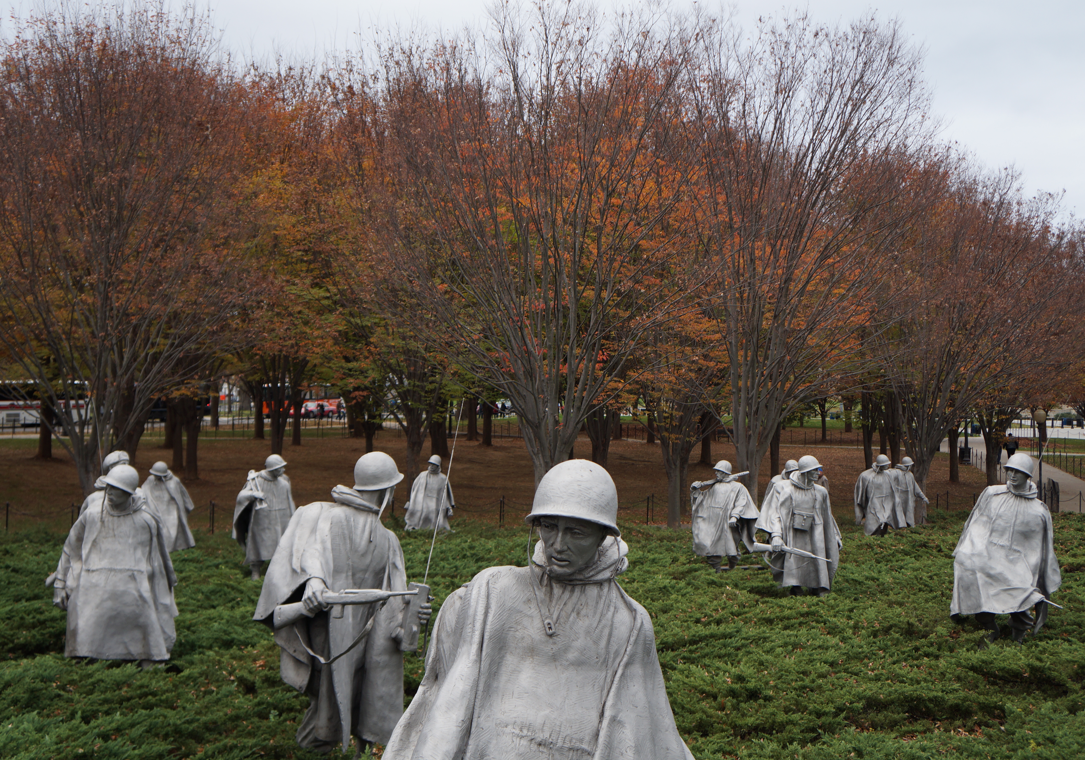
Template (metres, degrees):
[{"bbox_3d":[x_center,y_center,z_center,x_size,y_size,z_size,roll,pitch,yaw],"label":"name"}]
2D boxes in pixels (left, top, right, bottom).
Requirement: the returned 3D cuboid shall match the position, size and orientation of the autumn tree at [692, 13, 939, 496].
[{"bbox_3d":[8.198,-3.554,41.000,7.500,15.200,7.200,0,-2,0],"label":"autumn tree"}]

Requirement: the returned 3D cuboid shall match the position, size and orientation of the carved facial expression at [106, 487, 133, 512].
[{"bbox_3d":[-4.111,1.157,13.250,0.210,0.260,0.210,-2,-3,40],"label":"carved facial expression"}]

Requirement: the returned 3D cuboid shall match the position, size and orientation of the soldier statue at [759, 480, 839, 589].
[{"bbox_3d":[3.745,2.207,19.900,1.150,1.830,0.800,0,-2,-10],"label":"soldier statue"}]

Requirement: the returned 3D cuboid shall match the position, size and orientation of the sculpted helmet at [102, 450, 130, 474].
[{"bbox_3d":[-5.313,1.040,17.000,0.330,0.230,0.290,-7,0,12],"label":"sculpted helmet"}]

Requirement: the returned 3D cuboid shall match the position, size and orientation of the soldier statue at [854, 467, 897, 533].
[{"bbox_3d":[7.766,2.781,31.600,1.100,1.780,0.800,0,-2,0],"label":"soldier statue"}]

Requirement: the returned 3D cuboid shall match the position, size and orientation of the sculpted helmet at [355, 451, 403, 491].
[{"bbox_3d":[-1.105,0.611,9.200,0.360,0.230,0.310,-16,10,-29],"label":"sculpted helmet"}]

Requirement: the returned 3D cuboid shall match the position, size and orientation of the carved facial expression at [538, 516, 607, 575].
[{"bbox_3d":[0.093,0.549,4.520,0.195,0.210,0.150,9,8,27],"label":"carved facial expression"}]

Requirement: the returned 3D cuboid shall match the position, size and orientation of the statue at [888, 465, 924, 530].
[{"bbox_3d":[9.887,3.142,36.800,1.050,1.780,0.750,0,-2,-6],"label":"statue"}]

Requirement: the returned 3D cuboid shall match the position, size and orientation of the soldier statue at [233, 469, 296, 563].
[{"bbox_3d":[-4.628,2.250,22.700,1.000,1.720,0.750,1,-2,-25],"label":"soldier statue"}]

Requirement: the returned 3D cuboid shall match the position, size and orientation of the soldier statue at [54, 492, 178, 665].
[{"bbox_3d":[-4.201,1.907,13.400,1.180,1.800,0.780,0,-2,-6],"label":"soldier statue"}]

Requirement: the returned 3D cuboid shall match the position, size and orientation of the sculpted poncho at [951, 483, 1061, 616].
[{"bbox_3d":[5.158,1.895,15.200,1.150,1.480,0.800,-1,-2,23],"label":"sculpted poncho"}]

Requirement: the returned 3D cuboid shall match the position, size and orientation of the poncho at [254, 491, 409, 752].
[{"bbox_3d":[-1.432,1.637,9.250,1.050,1.780,0.880,2,-3,-42],"label":"poncho"}]

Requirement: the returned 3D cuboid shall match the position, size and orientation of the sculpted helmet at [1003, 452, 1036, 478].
[{"bbox_3d":[5.322,0.945,15.200,0.345,0.245,0.300,21,-16,-41],"label":"sculpted helmet"}]

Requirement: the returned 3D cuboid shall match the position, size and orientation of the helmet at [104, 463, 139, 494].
[{"bbox_3d":[-4.135,0.969,13.400,0.310,0.230,0.360,17,4,37],"label":"helmet"}]

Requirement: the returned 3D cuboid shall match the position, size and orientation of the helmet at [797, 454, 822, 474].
[{"bbox_3d":[3.894,1.230,19.900,0.350,0.245,0.300,-17,-12,33],"label":"helmet"}]

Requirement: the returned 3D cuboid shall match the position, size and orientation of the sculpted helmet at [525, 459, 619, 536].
[{"bbox_3d":[0.101,0.393,4.600,0.310,0.230,0.350,10,5,27],"label":"sculpted helmet"}]

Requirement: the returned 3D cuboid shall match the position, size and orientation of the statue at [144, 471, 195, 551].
[{"bbox_3d":[-7.376,2.551,26.800,0.970,1.700,0.750,-1,-2,20],"label":"statue"}]

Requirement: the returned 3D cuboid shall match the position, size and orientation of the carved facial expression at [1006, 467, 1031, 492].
[{"bbox_3d":[5.285,1.105,15.150,0.200,0.270,0.220,2,-3,-43],"label":"carved facial expression"}]

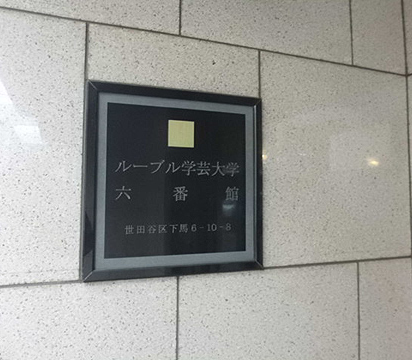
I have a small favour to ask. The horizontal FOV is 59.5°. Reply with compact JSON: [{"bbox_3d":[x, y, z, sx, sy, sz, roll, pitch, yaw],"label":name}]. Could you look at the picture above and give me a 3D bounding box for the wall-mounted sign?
[{"bbox_3d":[-0.063,0.004,0.940,0.478,0.481,0.025,1,-4,-21],"label":"wall-mounted sign"}]

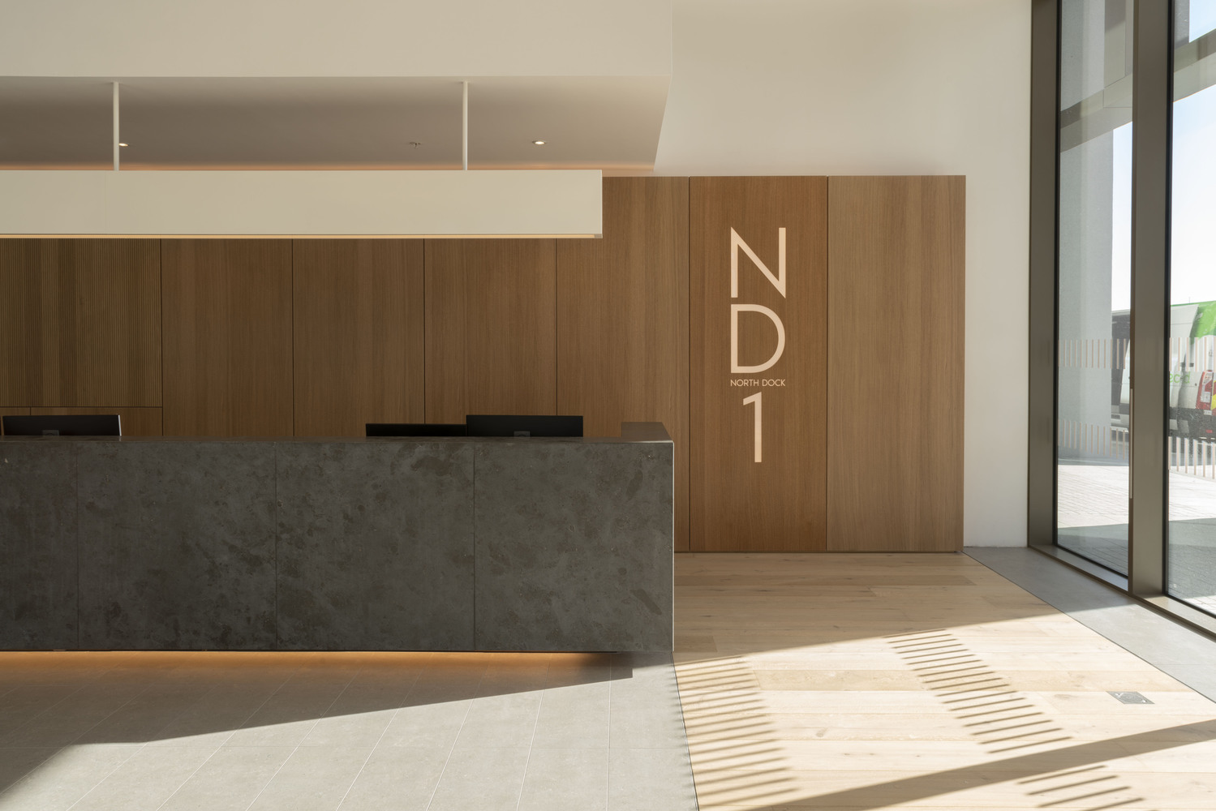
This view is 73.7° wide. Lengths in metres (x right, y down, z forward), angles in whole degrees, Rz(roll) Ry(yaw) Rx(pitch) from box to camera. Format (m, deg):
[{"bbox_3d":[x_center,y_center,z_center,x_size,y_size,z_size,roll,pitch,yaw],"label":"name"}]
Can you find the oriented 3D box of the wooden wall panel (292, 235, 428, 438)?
[{"bbox_3d":[-1.885,-0.309,6.140,1.000,2.830,0.040,0,2,1],"label":"wooden wall panel"}]

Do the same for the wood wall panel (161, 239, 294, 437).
[{"bbox_3d":[-2.886,-0.309,6.150,1.000,2.830,0.040,0,2,1],"label":"wood wall panel"}]

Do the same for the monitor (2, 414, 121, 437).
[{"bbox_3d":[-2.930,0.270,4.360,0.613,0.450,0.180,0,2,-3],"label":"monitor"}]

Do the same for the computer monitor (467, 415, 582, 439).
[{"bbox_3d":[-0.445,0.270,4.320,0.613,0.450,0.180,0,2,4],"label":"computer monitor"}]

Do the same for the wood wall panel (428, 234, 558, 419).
[{"bbox_3d":[-0.883,-0.309,6.130,1.000,2.830,0.040,0,2,1],"label":"wood wall panel"}]

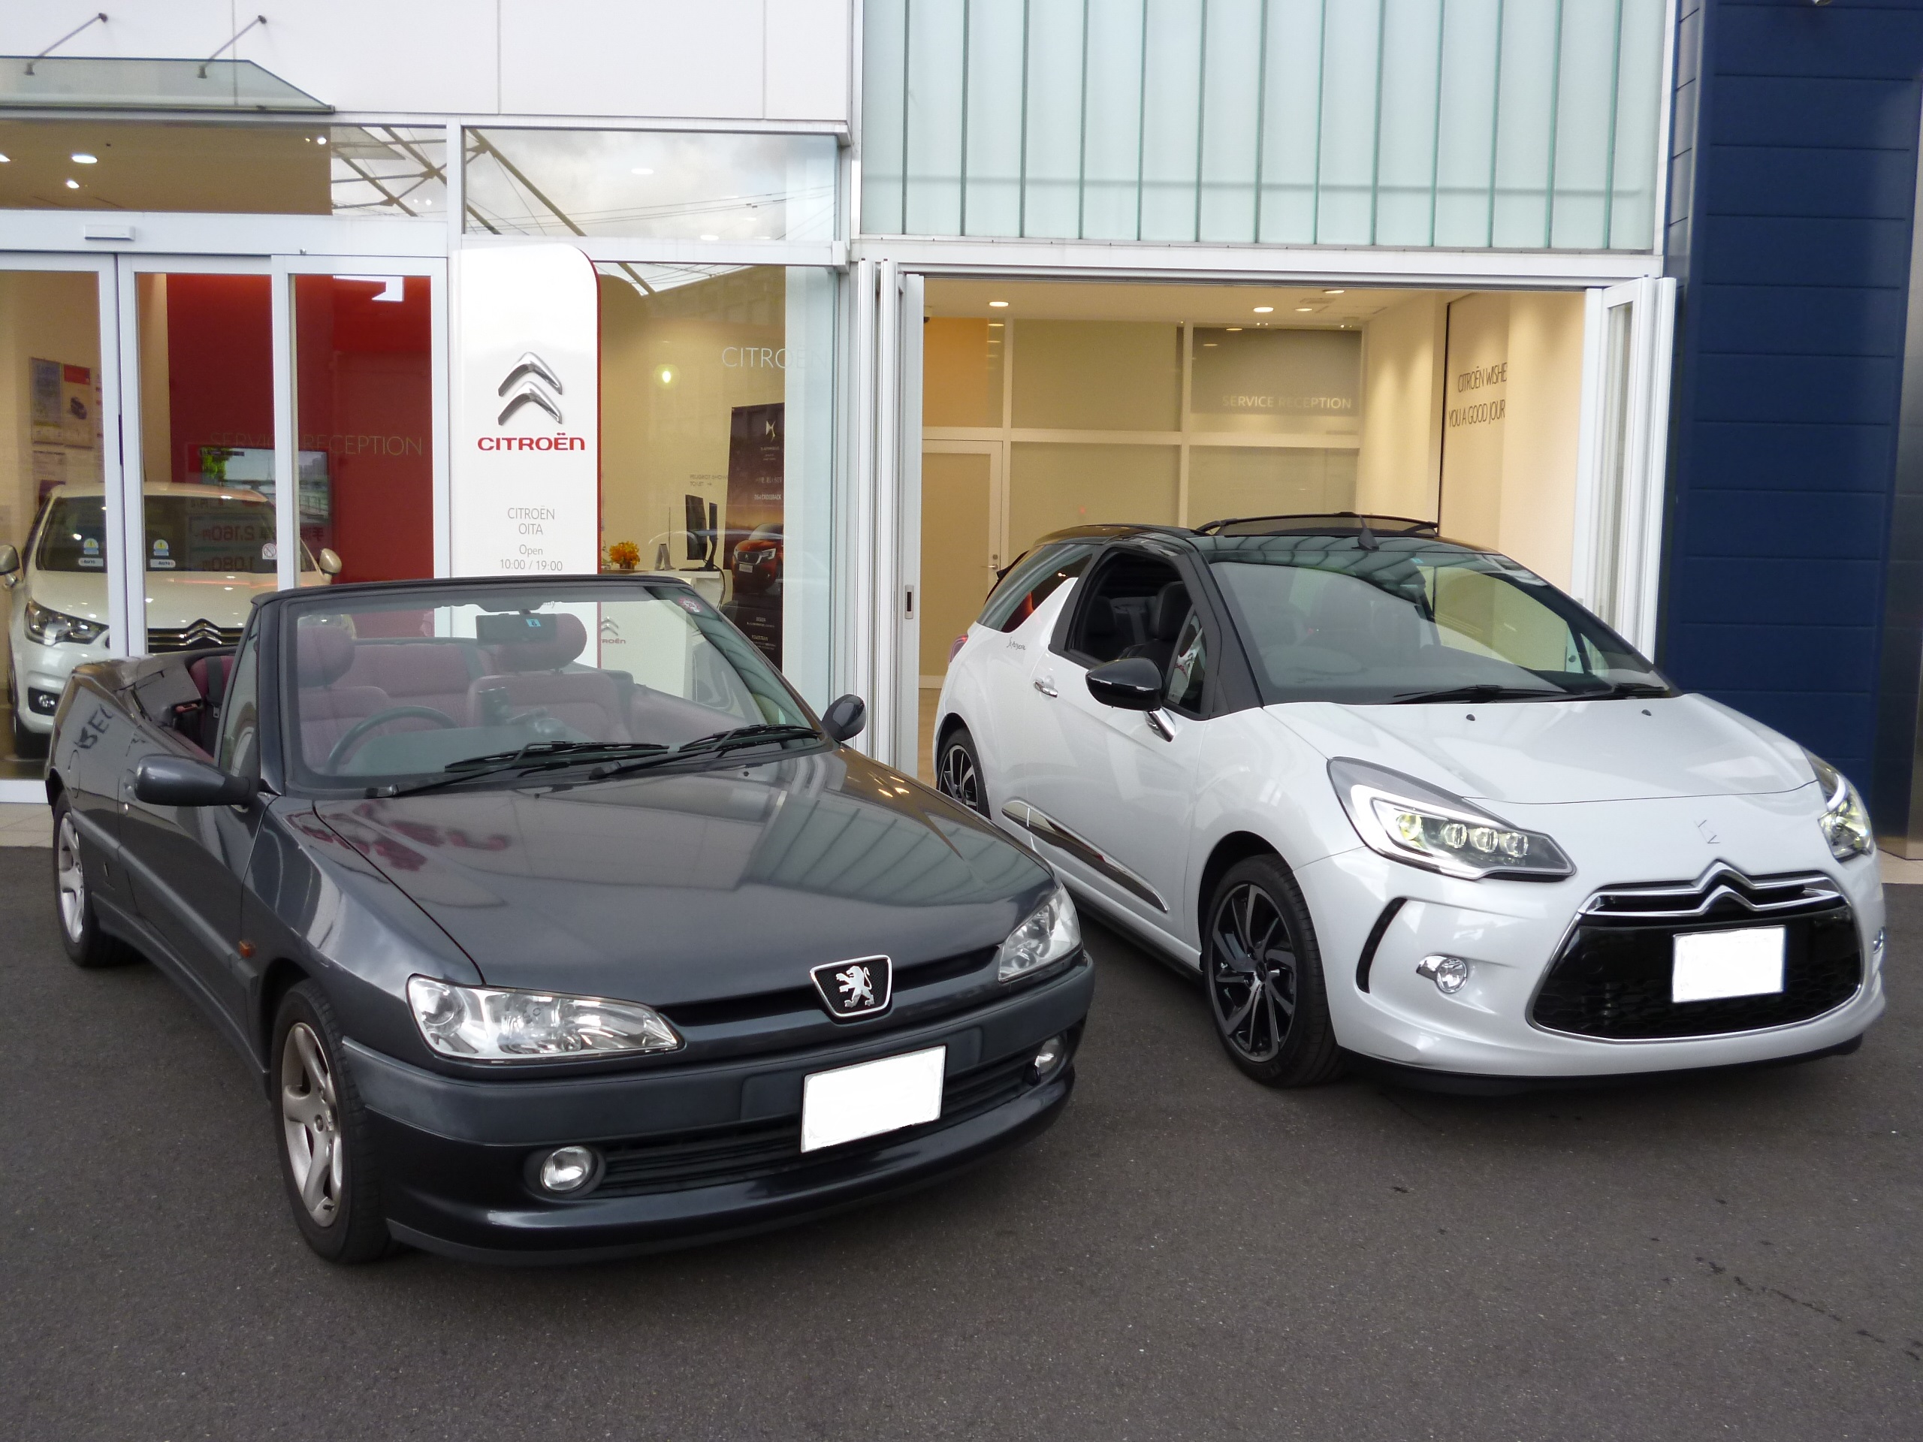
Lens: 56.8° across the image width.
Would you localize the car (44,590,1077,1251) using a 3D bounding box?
[{"bbox_3d":[-1.395,0.242,4.990,1.760,1.310,4.140,-5,10,-36],"label":"car"}]

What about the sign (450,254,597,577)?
[{"bbox_3d":[-1.879,-0.775,7.753,0.812,2.522,0.070,5,9,28],"label":"sign"}]

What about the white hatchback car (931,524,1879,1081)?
[{"bbox_3d":[1.196,0.077,6.011,1.780,1.460,3.950,-2,8,-19],"label":"white hatchback car"}]

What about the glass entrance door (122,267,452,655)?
[{"bbox_3d":[-3.089,-0.846,8.168,1.486,2.504,0.100,1,8,0],"label":"glass entrance door"}]

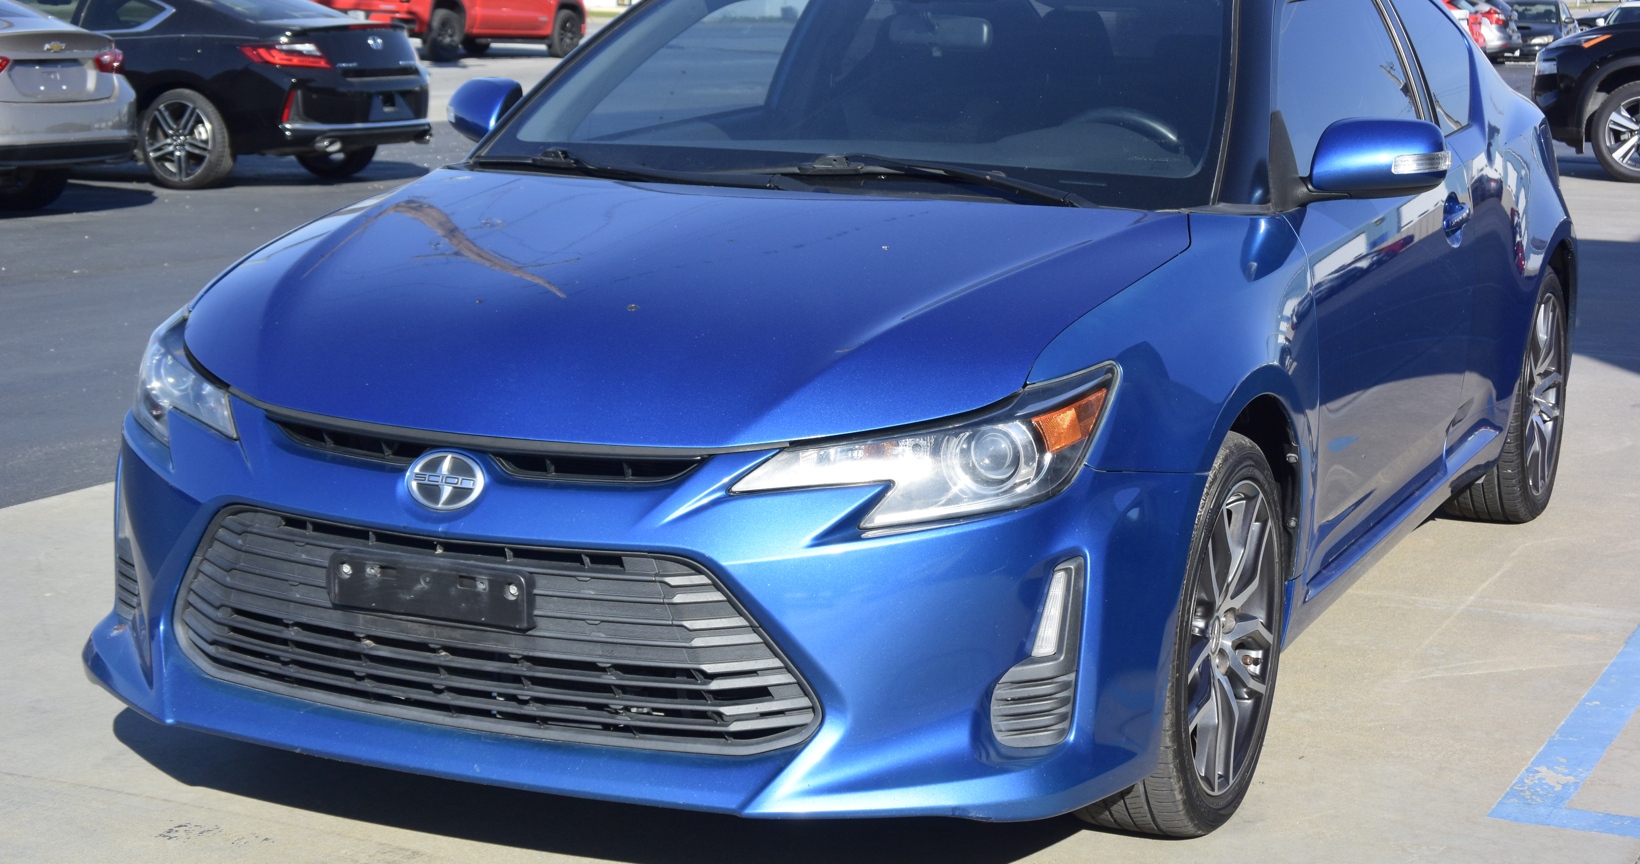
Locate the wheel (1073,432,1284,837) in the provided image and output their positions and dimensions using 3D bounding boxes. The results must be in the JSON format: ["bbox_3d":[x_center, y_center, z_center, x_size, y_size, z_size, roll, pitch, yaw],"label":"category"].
[{"bbox_3d":[0.549,0.307,4.088,0.225,0.655,0.655,5,11,24],"label":"wheel"}]

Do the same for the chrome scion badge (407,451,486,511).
[{"bbox_3d":[-0.514,0.068,3.576,0.121,0.085,0.020,6,-11,25],"label":"chrome scion badge"}]

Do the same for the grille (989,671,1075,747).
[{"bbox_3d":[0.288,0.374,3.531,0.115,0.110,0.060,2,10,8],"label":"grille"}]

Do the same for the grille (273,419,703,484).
[{"bbox_3d":[-0.492,0.025,3.620,0.720,0.060,0.100,6,11,25],"label":"grille"}]

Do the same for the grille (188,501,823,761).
[{"bbox_3d":[-0.514,0.269,3.625,1.070,0.275,0.140,6,11,25],"label":"grille"}]

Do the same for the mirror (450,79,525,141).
[{"bbox_3d":[-0.647,-0.647,5.309,0.235,0.145,0.140,6,11,25],"label":"mirror"}]

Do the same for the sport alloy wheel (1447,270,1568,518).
[{"bbox_3d":[1.707,-0.101,6.493,0.225,0.655,0.655,6,11,25],"label":"sport alloy wheel"}]

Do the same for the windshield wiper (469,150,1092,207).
[{"bbox_3d":[-0.114,-0.447,4.503,1.250,0.095,0.220,6,11,25],"label":"windshield wiper"}]

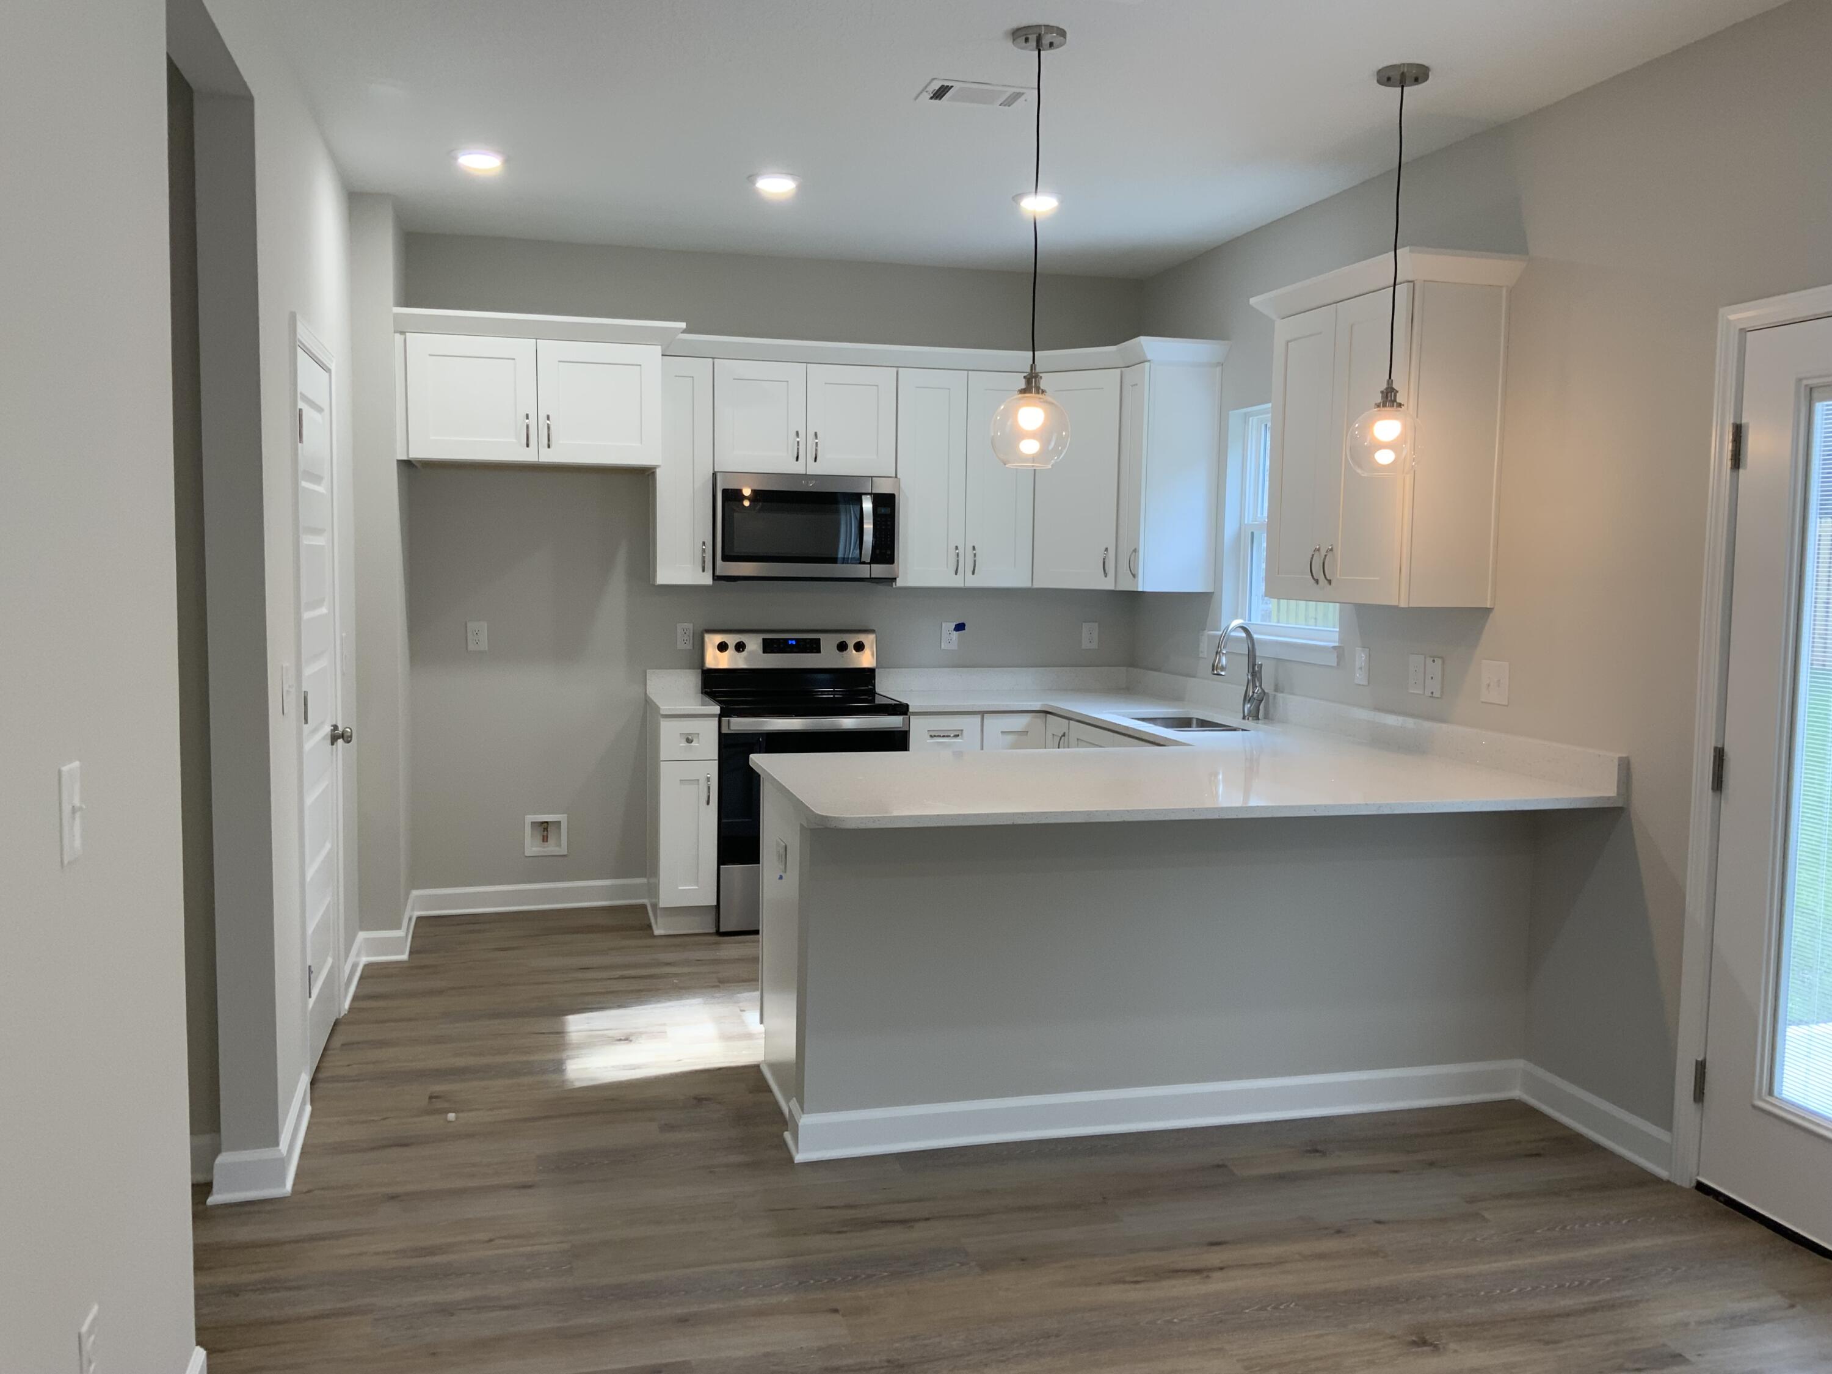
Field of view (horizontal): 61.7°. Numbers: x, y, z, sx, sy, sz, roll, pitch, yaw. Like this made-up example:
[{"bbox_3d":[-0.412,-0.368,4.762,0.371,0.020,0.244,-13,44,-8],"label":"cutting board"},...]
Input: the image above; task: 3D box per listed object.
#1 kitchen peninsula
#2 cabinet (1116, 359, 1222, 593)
[{"bbox_3d":[0.654,0.657,4.318,2.105,1.000,1.213,-1,5,-15],"label":"kitchen peninsula"},{"bbox_3d":[1.034,-0.847,6.284,0.332,0.906,0.230,0,5,-15],"label":"cabinet"}]

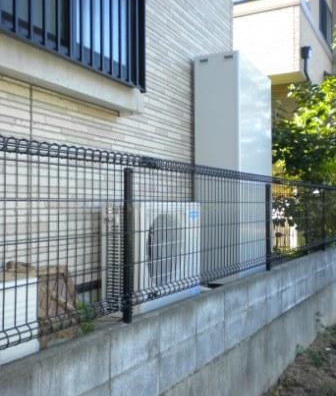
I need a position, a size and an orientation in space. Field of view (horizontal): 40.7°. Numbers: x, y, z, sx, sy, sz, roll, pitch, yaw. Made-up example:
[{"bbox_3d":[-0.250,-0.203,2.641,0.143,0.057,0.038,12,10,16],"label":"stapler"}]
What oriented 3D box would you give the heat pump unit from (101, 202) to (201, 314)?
[{"bbox_3d":[-0.079,0.374,3.068,0.297,0.685,0.825,-1,-1,28],"label":"heat pump unit"}]

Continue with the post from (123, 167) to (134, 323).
[{"bbox_3d":[-0.195,0.224,2.215,0.040,0.760,0.040,-1,-1,32],"label":"post"}]

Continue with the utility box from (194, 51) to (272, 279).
[{"bbox_3d":[0.699,-0.236,4.640,0.440,2.150,1.085,-1,-1,28],"label":"utility box"}]

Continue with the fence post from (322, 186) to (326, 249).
[{"bbox_3d":[1.925,0.261,5.606,0.040,0.760,0.040,-1,-1,32],"label":"fence post"}]

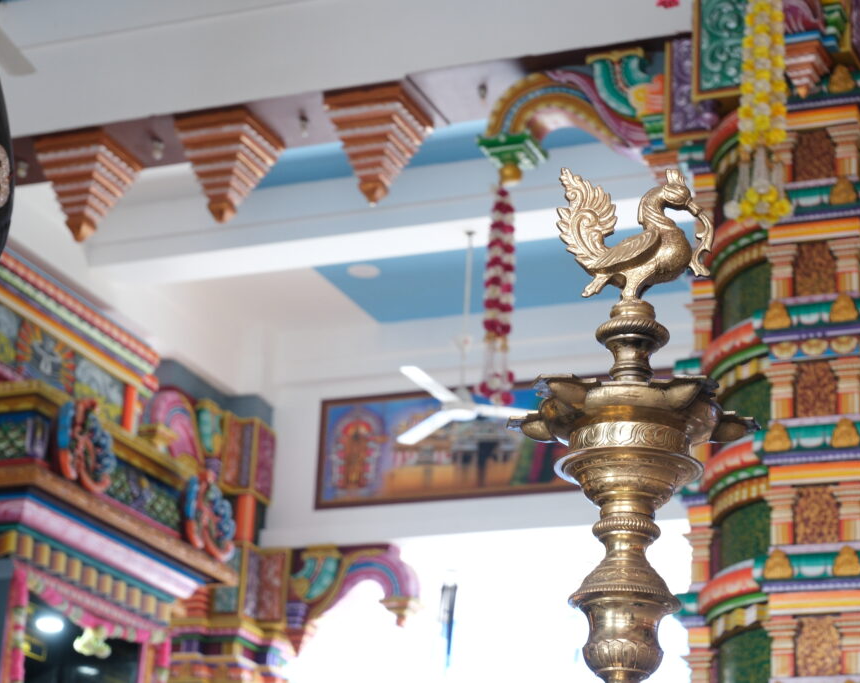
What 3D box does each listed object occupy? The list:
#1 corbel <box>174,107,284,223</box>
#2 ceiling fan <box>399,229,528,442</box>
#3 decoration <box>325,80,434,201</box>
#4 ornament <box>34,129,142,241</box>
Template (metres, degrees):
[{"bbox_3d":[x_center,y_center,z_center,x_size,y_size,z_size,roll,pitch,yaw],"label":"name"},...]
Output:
[{"bbox_3d":[-0.918,-0.744,9.589,0.365,0.465,0.395,-6,-22,22],"label":"corbel"},{"bbox_3d":[0.242,-0.094,11.367,1.140,1.090,1.120,3,-21,1],"label":"ceiling fan"},{"bbox_3d":[-0.234,-0.809,9.318,0.365,0.465,0.395,-6,-22,22],"label":"decoration"},{"bbox_3d":[-1.596,-0.670,9.884,0.365,0.465,0.395,-6,-22,22],"label":"ornament"}]

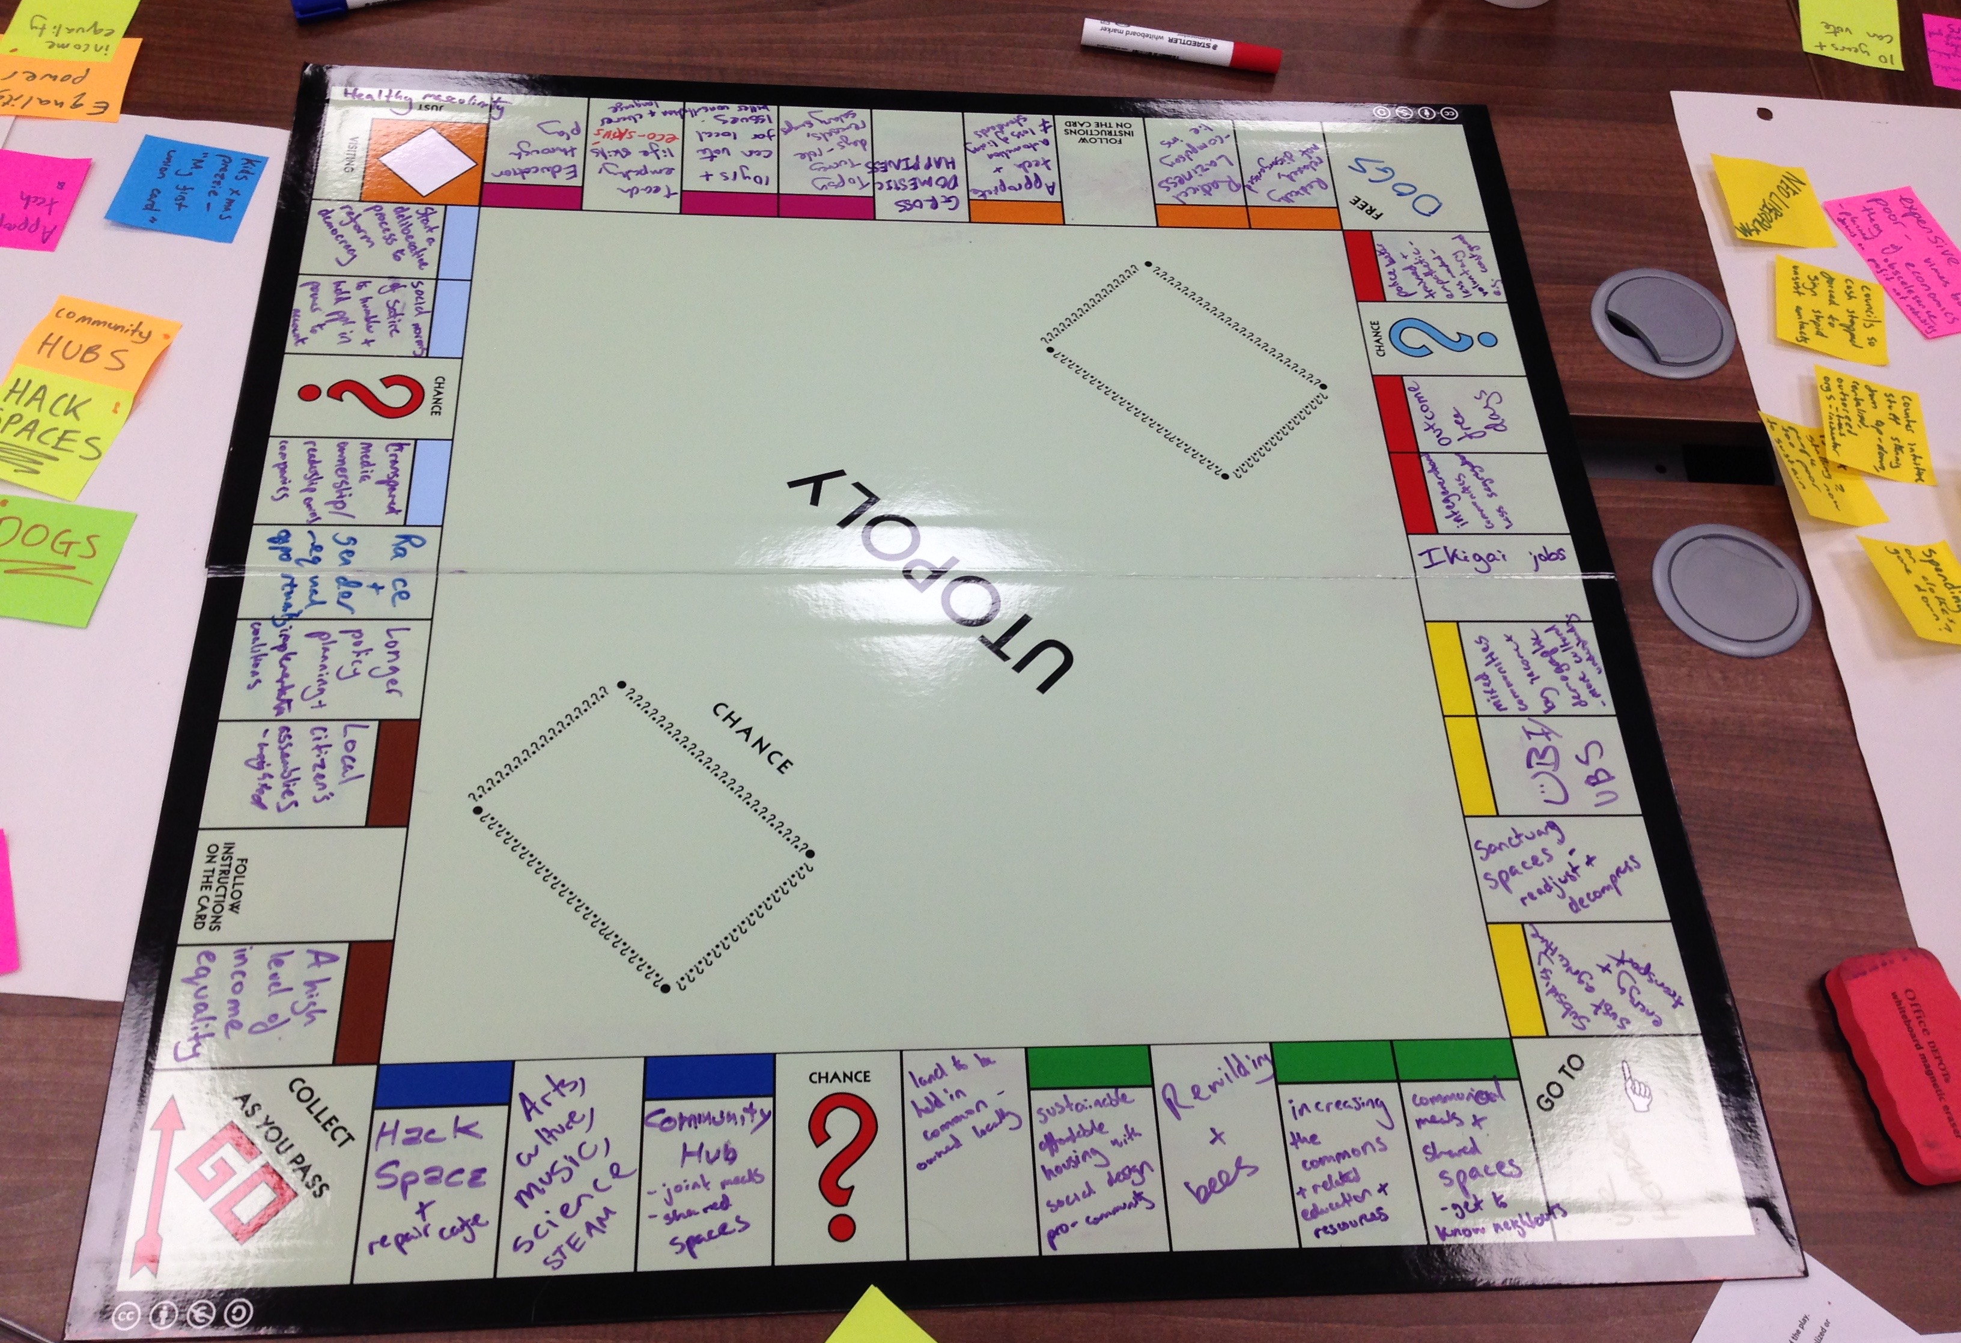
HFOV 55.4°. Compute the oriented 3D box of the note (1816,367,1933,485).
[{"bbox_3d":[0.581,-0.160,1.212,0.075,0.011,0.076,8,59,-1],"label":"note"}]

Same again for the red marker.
[{"bbox_3d":[0.144,-0.446,1.334,0.143,0.018,0.018,8,59,-1],"label":"red marker"}]

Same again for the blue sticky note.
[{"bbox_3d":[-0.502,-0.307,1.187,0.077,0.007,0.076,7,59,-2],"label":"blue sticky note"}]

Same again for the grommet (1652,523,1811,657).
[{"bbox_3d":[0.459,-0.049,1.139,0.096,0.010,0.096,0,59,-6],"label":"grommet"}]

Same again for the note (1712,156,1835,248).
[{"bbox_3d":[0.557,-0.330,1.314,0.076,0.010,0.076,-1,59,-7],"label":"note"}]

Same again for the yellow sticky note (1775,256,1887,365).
[{"bbox_3d":[0.578,-0.245,1.267,0.077,0.006,0.076,13,59,2],"label":"yellow sticky note"}]

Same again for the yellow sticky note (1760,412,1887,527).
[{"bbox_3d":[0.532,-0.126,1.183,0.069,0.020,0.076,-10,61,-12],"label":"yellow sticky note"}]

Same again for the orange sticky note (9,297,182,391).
[{"bbox_3d":[-0.529,-0.192,1.111,0.076,0.013,0.073,14,59,2],"label":"orange sticky note"}]

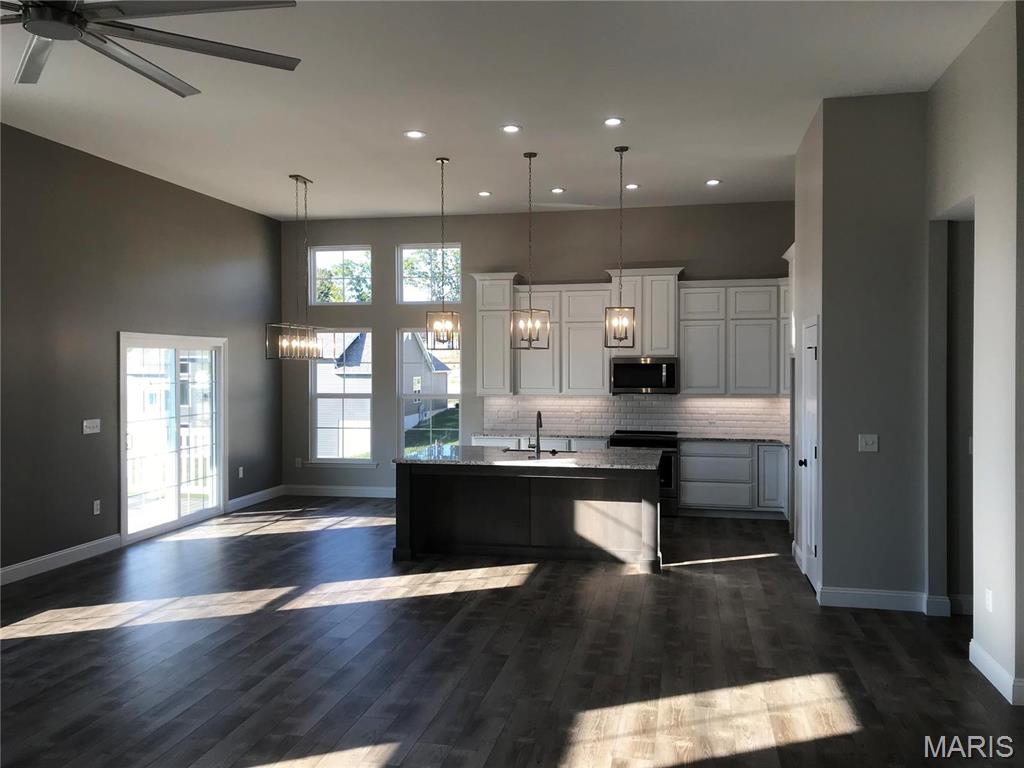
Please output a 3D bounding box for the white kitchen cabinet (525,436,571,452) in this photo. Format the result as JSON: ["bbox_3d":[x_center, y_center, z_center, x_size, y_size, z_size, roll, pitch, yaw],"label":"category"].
[{"bbox_3d":[0.465,1.080,10.119,0.580,0.880,0.620,0,1,12],"label":"white kitchen cabinet"}]

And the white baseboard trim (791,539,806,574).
[{"bbox_3d":[2.490,1.506,7.209,0.016,0.135,0.600,0,1,12],"label":"white baseboard trim"}]

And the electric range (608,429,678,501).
[{"bbox_3d":[1.568,1.047,9.780,0.757,0.926,0.663,0,1,12],"label":"electric range"}]

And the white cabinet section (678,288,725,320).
[{"bbox_3d":[2.275,-0.945,9.884,0.549,0.392,0.340,0,1,12],"label":"white cabinet section"}]

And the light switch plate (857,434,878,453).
[{"bbox_3d":[2.527,0.420,5.871,0.122,0.119,0.010,0,1,12],"label":"light switch plate"}]

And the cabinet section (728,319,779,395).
[{"bbox_3d":[2.836,-0.319,9.778,0.559,0.873,0.340,0,1,12],"label":"cabinet section"}]

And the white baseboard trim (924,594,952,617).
[{"bbox_3d":[2.949,1.534,5.724,0.147,0.135,0.018,0,1,12],"label":"white baseboard trim"}]

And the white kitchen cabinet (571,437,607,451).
[{"bbox_3d":[0.953,1.070,9.947,0.455,0.875,0.614,0,1,12],"label":"white kitchen cabinet"}]

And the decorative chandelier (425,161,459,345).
[{"bbox_3d":[-0.636,-1.201,7.669,0.280,1.770,0.280,0,1,12],"label":"decorative chandelier"}]

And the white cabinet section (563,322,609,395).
[{"bbox_3d":[0.929,-0.306,10.187,0.571,0.883,0.340,0,1,12],"label":"white cabinet section"}]

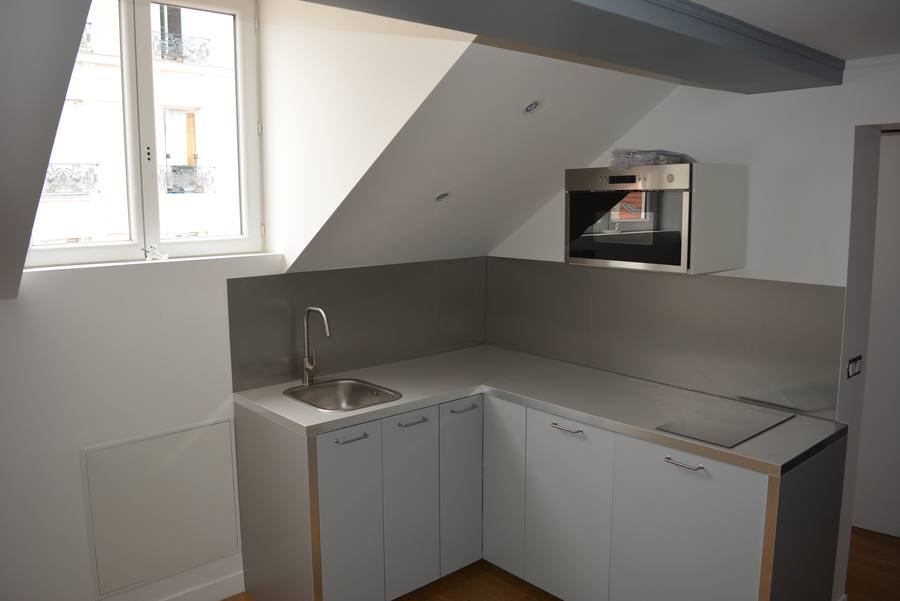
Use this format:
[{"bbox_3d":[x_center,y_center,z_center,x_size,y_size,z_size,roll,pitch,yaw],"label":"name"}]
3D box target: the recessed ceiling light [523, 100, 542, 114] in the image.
[{"bbox_3d":[0.315,-0.746,2.598,0.082,0.030,0.082,-7,-24,-41],"label":"recessed ceiling light"}]

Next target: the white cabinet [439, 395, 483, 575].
[{"bbox_3d":[-0.135,0.808,3.280,0.263,0.803,0.580,-7,10,-41],"label":"white cabinet"}]

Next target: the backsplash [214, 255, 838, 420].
[{"bbox_3d":[0.259,0.180,2.723,1.533,0.506,1.894,-7,10,-41],"label":"backsplash"}]

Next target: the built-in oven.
[{"bbox_3d":[0.827,-0.345,2.810,0.380,0.395,0.574,-7,10,-41],"label":"built-in oven"}]

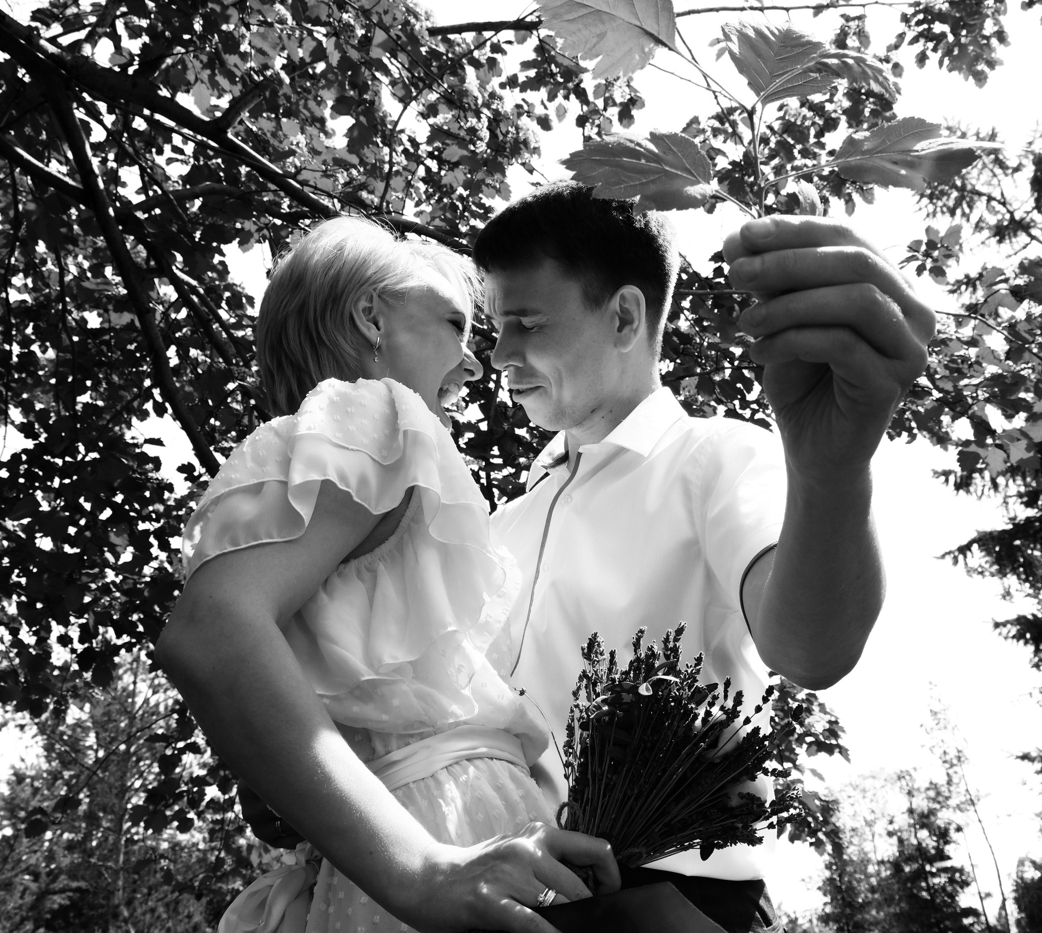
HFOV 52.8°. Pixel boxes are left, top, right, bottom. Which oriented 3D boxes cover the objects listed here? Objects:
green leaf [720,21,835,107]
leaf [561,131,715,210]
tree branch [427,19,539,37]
[{"bbox_3d":[0.140,-0.219,0.575,0.060,0.030,0.056,-1,-23,-6],"label":"green leaf"},{"bbox_3d":[0.066,-0.166,0.590,0.084,0.024,0.052,3,-23,-14],"label":"leaf"},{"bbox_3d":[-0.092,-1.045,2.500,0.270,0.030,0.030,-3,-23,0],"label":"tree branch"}]

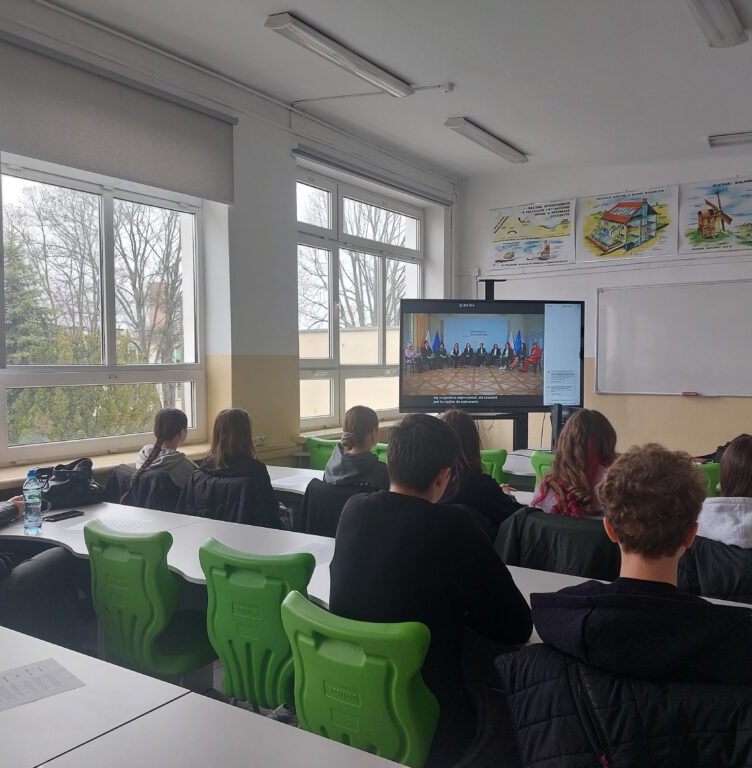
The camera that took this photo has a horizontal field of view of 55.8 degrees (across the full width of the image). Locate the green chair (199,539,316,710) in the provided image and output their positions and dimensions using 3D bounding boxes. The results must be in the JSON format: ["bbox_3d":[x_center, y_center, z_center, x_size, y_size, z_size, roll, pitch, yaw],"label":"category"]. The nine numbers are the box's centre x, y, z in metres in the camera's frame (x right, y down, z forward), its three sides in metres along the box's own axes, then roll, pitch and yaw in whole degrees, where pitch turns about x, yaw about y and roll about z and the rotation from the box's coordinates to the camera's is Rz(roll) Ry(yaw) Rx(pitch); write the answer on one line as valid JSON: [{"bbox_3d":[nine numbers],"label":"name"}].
[{"bbox_3d":[-0.285,0.954,2.408,0.450,0.870,0.510,1,2,23],"label":"green chair"}]

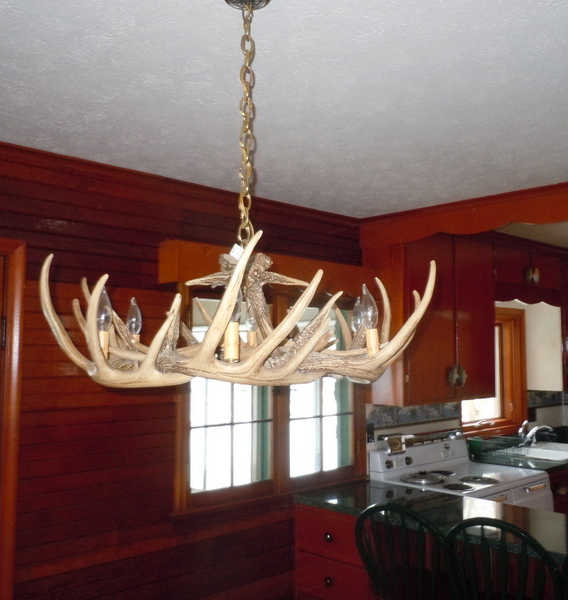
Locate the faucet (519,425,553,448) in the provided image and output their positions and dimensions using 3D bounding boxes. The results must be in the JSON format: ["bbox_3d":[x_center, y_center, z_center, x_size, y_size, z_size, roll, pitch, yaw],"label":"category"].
[{"bbox_3d":[1.910,1.034,4.926,0.160,0.170,0.209,4,-6,-44],"label":"faucet"}]

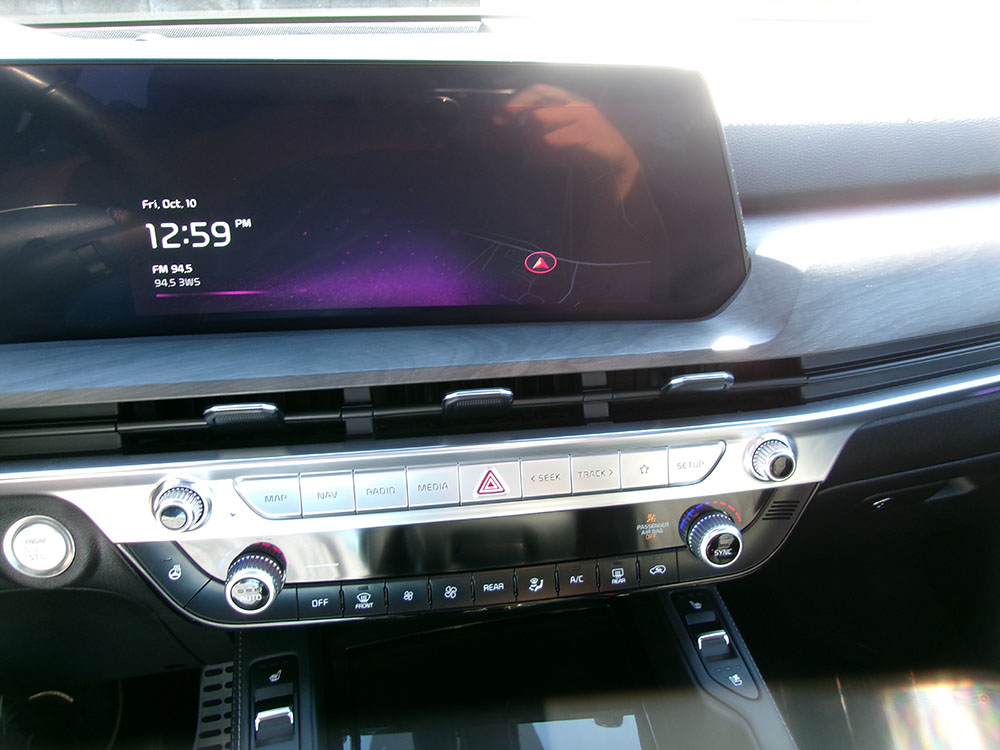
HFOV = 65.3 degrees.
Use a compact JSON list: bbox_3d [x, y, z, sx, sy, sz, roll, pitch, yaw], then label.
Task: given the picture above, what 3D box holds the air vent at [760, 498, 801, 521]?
[{"bbox_3d":[0.174,0.083,0.482,0.025,0.011,0.006,-4,15,-12],"label":"air vent"}]

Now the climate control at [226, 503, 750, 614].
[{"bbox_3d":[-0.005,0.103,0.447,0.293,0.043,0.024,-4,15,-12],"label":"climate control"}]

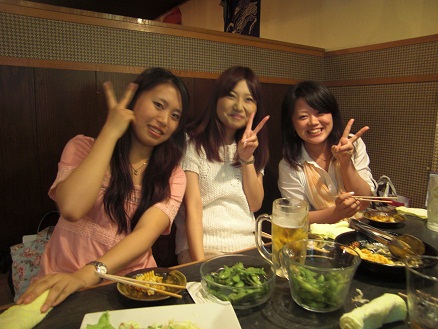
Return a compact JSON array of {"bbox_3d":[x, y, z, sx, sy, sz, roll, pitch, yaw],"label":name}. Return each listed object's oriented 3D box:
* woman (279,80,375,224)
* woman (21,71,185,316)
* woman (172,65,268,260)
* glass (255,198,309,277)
[{"bbox_3d":[0.369,0.292,1.204,0.460,1.157,0.670,0,9,-5],"label":"woman"},{"bbox_3d":[-0.209,0.327,0.901,0.500,1.161,0.670,-3,10,-24],"label":"woman"},{"bbox_3d":[0.093,0.281,1.132,0.440,1.192,0.680,-1,9,-14],"label":"woman"},{"bbox_3d":[0.146,0.172,0.832,0.127,0.163,0.085,0,9,-9],"label":"glass"}]

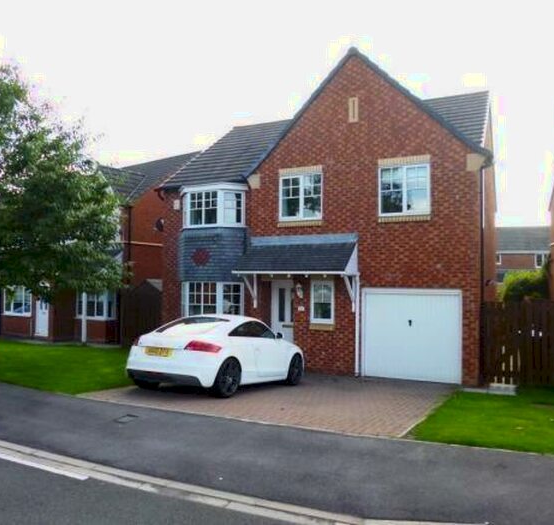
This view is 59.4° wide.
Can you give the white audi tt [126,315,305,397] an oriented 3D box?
[{"bbox_3d":[-0.947,1.760,9.677,1.842,1.352,4.178,0,-8,29],"label":"white audi tt"}]

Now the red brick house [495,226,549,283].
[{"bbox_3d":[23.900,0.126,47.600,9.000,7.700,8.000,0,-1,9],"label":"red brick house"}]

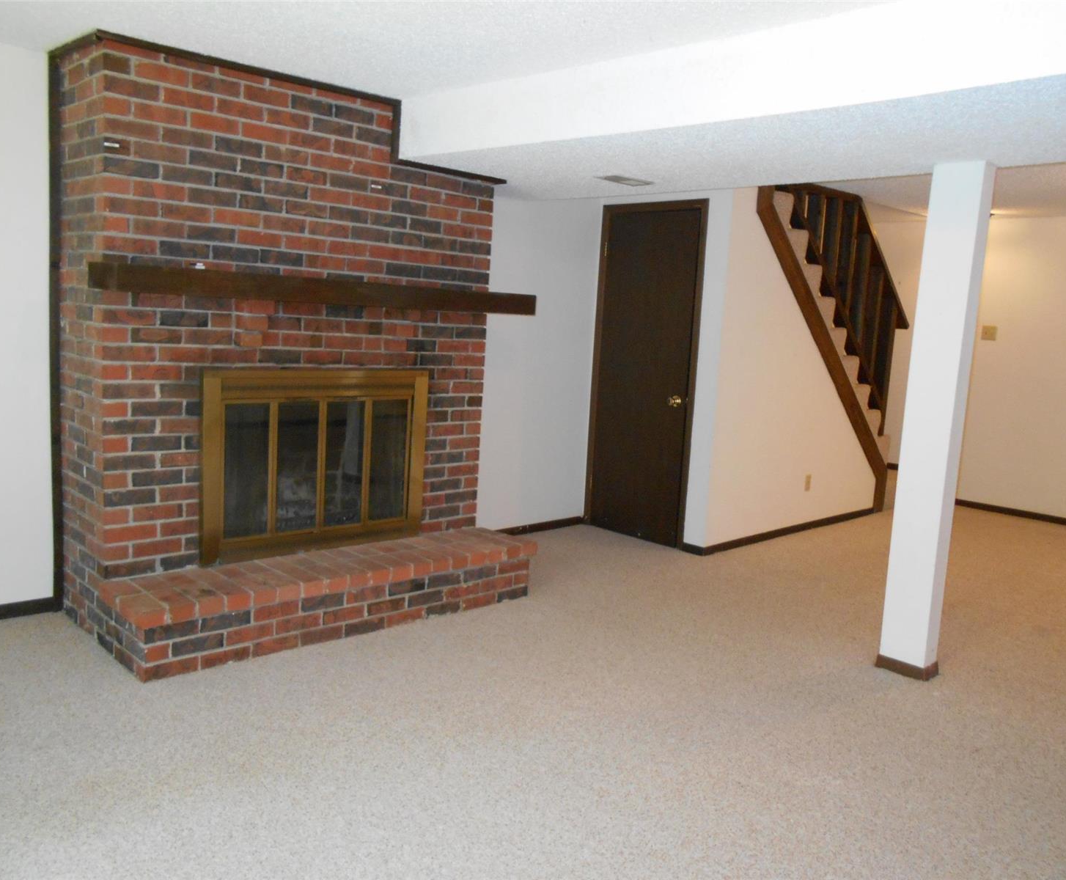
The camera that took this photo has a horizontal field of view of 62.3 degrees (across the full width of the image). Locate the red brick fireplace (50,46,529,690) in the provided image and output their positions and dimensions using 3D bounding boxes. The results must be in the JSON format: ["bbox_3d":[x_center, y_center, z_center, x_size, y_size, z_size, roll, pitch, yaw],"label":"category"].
[{"bbox_3d":[-0.922,-0.362,3.846,1.855,2.226,0.901,-3,10,-43],"label":"red brick fireplace"}]

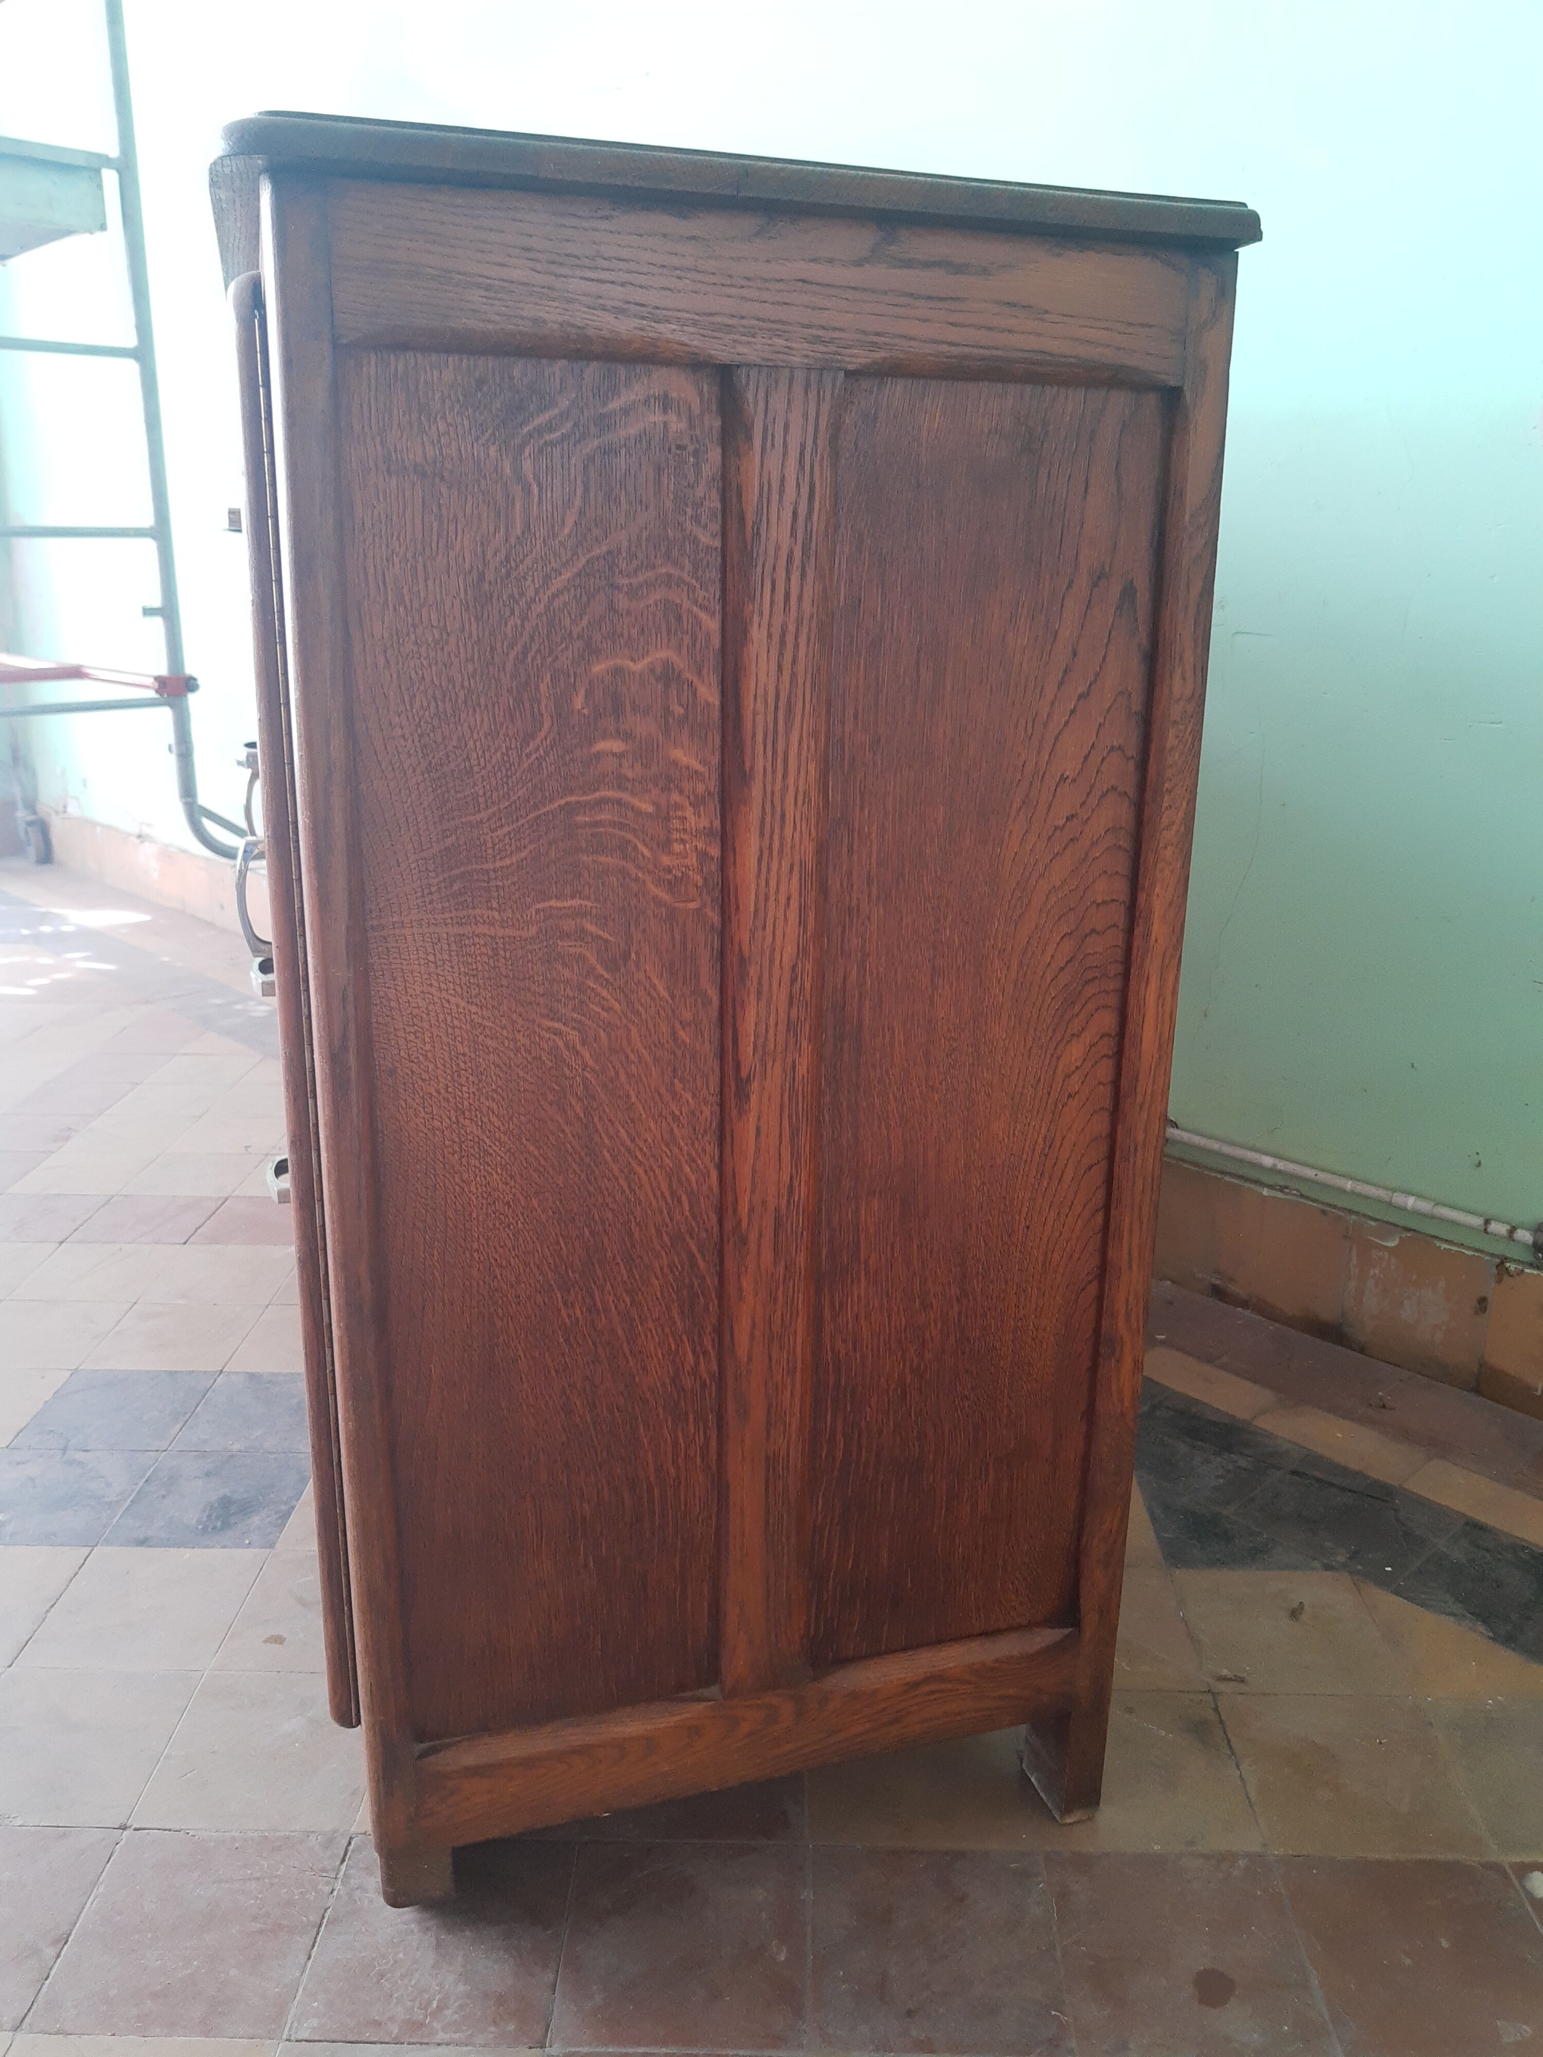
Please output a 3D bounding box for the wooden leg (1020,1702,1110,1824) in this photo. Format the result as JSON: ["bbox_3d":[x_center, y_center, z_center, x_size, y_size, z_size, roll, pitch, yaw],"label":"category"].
[{"bbox_3d":[0.266,0.637,1.390,0.038,0.122,0.070,-4,17,-16],"label":"wooden leg"}]

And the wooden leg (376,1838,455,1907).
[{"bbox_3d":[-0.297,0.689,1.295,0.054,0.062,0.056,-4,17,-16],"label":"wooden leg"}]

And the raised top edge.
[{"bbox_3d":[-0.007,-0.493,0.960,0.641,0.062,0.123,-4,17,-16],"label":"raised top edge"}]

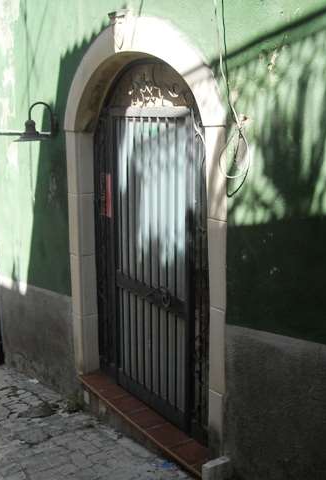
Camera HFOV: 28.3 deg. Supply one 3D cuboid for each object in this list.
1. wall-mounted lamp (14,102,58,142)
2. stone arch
[{"bbox_3d":[-0.940,-0.863,4.726,0.316,0.289,0.263,-6,11,-32],"label":"wall-mounted lamp"},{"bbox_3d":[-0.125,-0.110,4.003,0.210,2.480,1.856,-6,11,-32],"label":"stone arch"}]

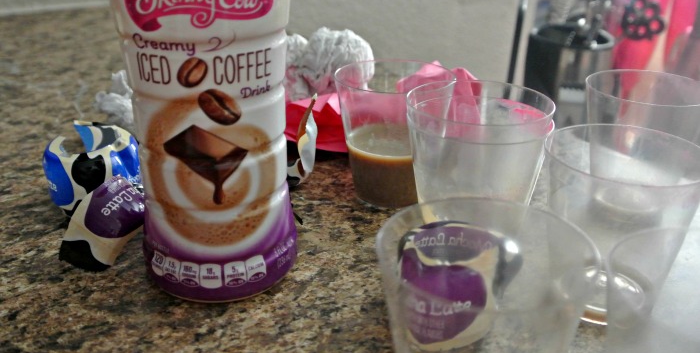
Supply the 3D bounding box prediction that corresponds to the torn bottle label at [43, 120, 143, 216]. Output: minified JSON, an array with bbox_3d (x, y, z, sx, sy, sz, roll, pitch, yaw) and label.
[{"bbox_3d":[-0.111,-0.005,0.296,0.041,0.032,0.037,-7,26,-18],"label":"torn bottle label"}]

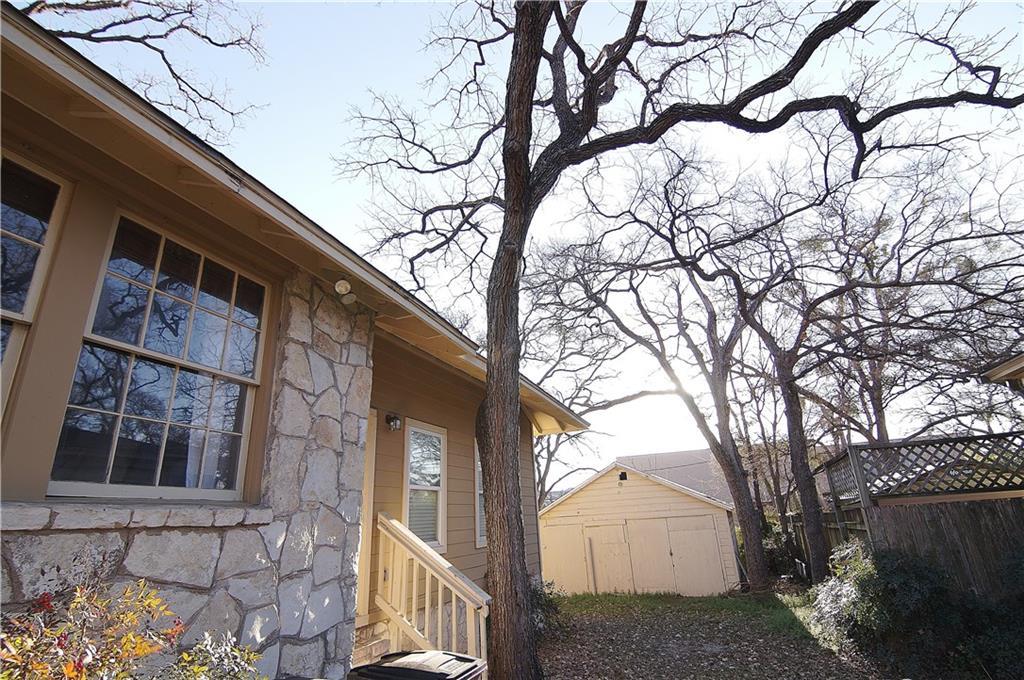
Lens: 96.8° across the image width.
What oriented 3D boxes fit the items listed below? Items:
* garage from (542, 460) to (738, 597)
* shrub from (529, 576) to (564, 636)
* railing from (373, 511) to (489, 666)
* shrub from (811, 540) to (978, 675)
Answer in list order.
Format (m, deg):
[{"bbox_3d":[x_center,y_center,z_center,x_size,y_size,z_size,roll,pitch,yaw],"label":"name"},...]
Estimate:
[{"bbox_3d":[4.201,6.266,15.715,6.000,3.550,6.100,-10,-21,18],"label":"garage"},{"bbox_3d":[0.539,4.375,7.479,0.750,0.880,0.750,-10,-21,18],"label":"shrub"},{"bbox_3d":[-0.804,2.570,4.435,1.360,1.680,0.140,-10,-21,18],"label":"railing"},{"bbox_3d":[4.750,3.200,5.750,1.550,1.300,1.500,-10,-21,18],"label":"shrub"}]

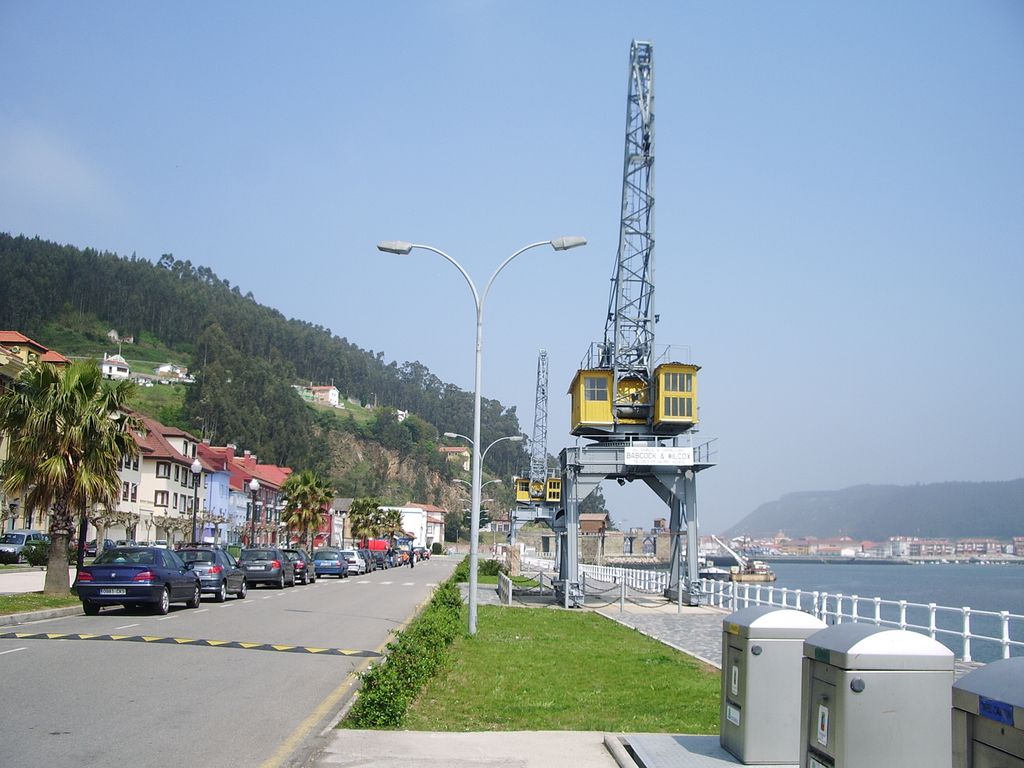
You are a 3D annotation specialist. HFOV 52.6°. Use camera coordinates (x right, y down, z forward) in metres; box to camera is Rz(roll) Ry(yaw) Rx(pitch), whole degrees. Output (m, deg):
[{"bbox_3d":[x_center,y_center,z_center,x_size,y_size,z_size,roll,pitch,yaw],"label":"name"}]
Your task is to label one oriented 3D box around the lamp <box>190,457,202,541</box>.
[{"bbox_3d":[-11.987,5.179,39.275,0.450,4.750,0.450,1,-9,-2],"label":"lamp"}]

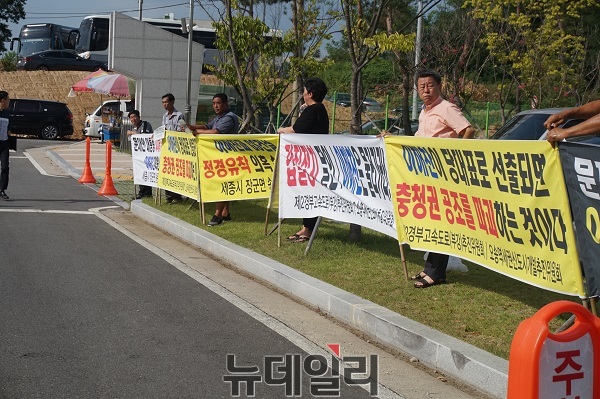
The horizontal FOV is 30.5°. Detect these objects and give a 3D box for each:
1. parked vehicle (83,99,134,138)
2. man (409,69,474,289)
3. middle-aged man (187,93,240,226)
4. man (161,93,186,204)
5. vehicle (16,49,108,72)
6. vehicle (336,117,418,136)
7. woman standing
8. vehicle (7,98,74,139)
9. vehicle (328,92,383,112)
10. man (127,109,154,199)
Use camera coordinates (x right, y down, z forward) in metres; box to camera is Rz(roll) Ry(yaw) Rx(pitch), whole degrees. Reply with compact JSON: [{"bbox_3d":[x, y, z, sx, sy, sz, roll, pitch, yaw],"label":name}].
[{"bbox_3d":[-7.650,-3.722,51.500,5.000,1.970,1.750,2,4,-9],"label":"parked vehicle"},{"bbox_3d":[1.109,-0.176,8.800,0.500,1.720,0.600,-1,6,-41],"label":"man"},{"bbox_3d":[-1.102,-0.510,14.000,0.580,1.670,0.550,0,5,-32],"label":"middle-aged man"},{"bbox_3d":[-1.957,-0.789,17.000,0.520,1.690,0.400,6,6,38],"label":"man"},{"bbox_3d":[-12.508,-7.203,58.500,4.900,1.470,1.860,2,5,-19],"label":"vehicle"},{"bbox_3d":[4.301,-3.685,61.000,4.650,1.470,1.830,1,5,-22],"label":"vehicle"},{"bbox_3d":[0.046,-0.408,11.200,0.480,1.640,0.520,3,4,0],"label":"woman standing"},{"bbox_3d":[-12.500,-3.651,48.800,5.050,1.760,1.950,3,4,-5],"label":"vehicle"},{"bbox_3d":[4.141,-7.273,82.000,1.820,1.450,4.650,0,6,-38],"label":"vehicle"},{"bbox_3d":[-2.610,-0.758,18.100,0.480,1.450,0.520,-1,6,-41],"label":"man"}]

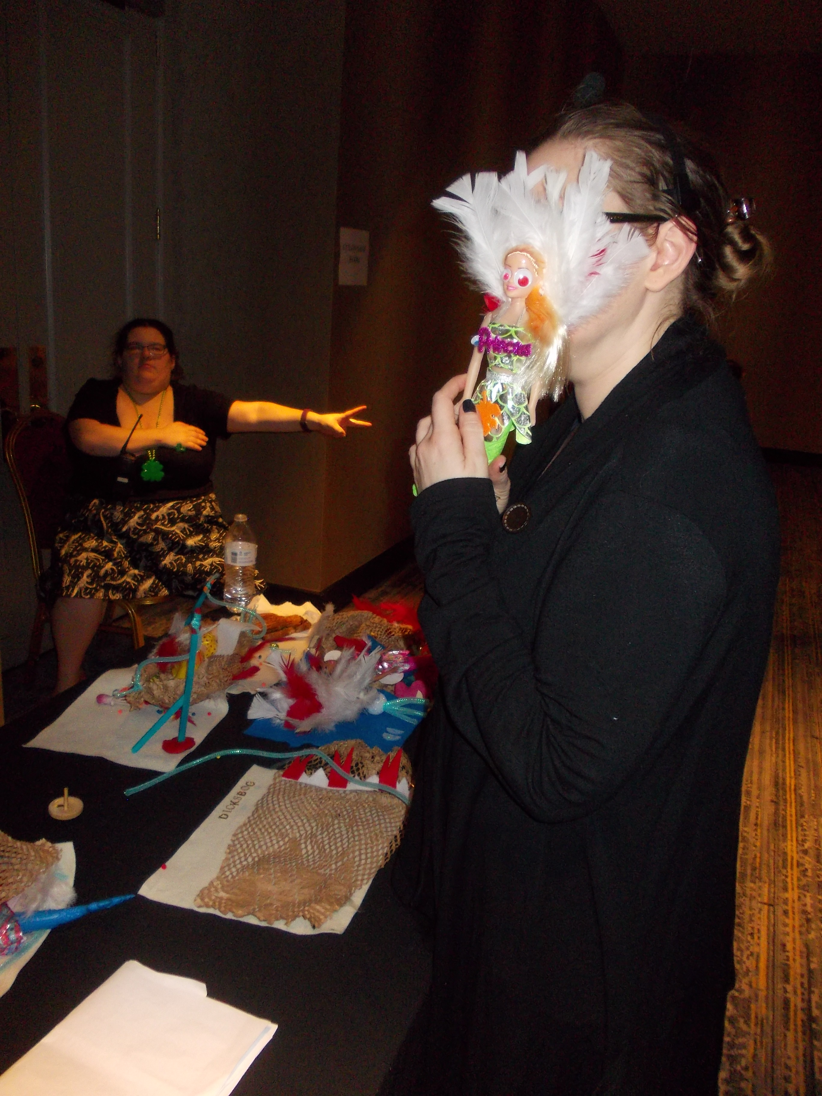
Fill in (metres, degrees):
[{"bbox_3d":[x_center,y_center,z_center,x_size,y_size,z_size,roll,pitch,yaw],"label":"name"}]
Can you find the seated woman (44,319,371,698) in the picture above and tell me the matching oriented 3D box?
[{"bbox_3d":[-0.684,-0.120,3.034,1.000,1.260,0.720,-3,17,-24],"label":"seated woman"}]

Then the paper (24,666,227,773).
[{"bbox_3d":[-0.408,0.253,1.370,0.228,0.012,0.290,7,16,10],"label":"paper"}]

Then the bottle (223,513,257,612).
[{"bbox_3d":[-0.353,0.025,1.831,0.067,0.204,0.067,4,16,-1],"label":"bottle"}]

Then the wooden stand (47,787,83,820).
[{"bbox_3d":[-0.418,0.301,1.072,0.041,0.036,0.041,4,14,0],"label":"wooden stand"}]

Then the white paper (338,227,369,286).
[{"bbox_3d":[-0.234,-1.203,3.676,0.006,0.216,0.279,10,18,19],"label":"white paper"}]

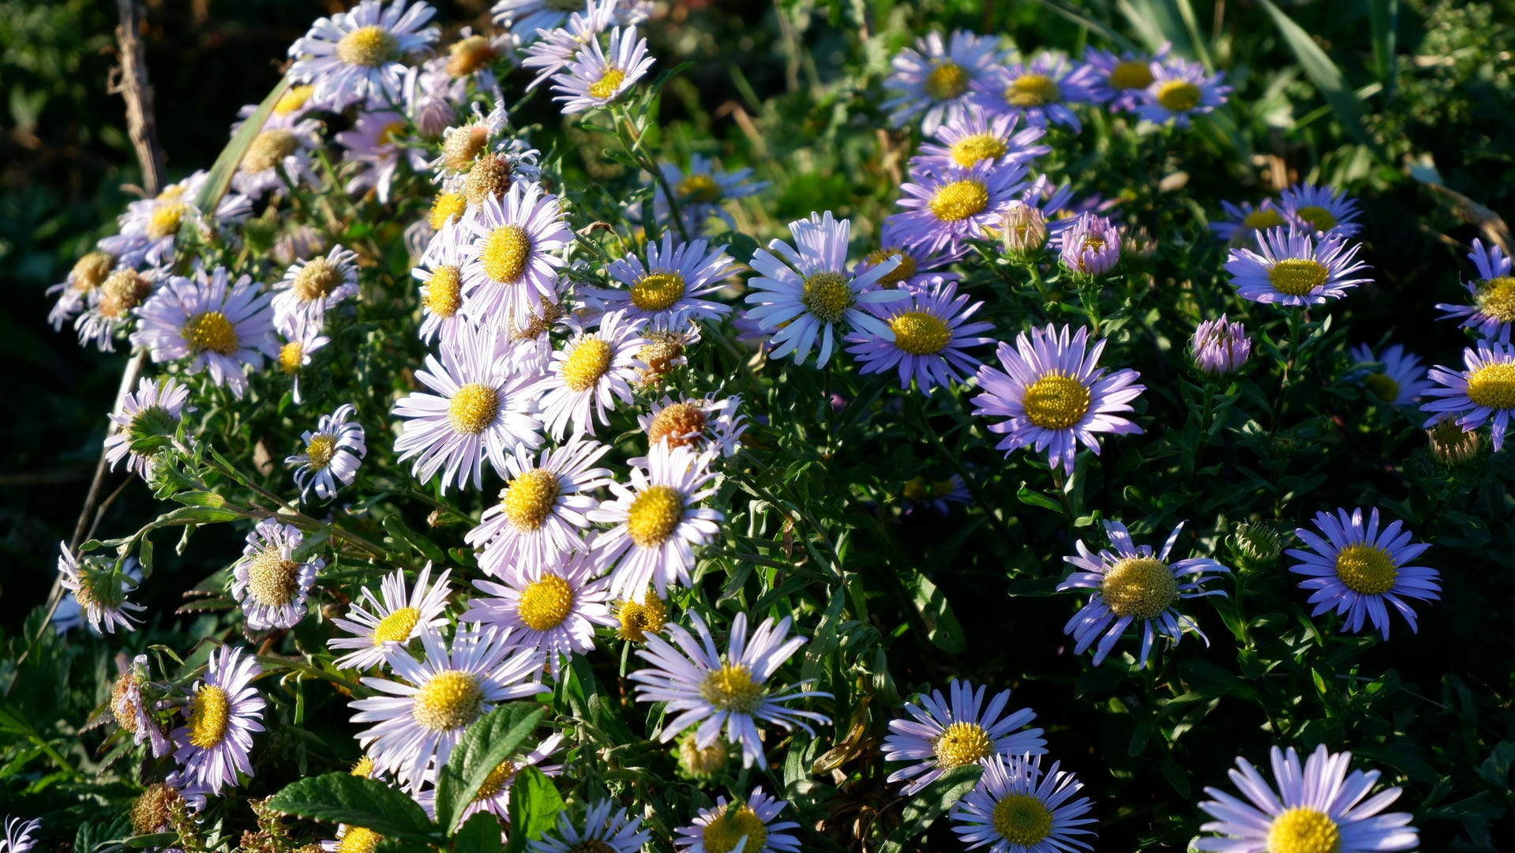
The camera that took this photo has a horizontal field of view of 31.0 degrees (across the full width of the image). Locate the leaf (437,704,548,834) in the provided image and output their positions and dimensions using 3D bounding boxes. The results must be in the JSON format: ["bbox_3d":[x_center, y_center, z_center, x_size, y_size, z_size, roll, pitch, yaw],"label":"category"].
[{"bbox_3d":[-0.057,0.073,0.585,0.015,0.012,0.038,27,70,30],"label":"leaf"}]

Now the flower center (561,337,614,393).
[{"bbox_3d":[-0.046,-0.017,0.746,0.015,0.007,0.015,-11,63,22],"label":"flower center"}]

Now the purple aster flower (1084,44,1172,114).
[{"bbox_3d":[0.118,-0.109,0.860,0.029,0.010,0.029,0,41,0],"label":"purple aster flower"}]

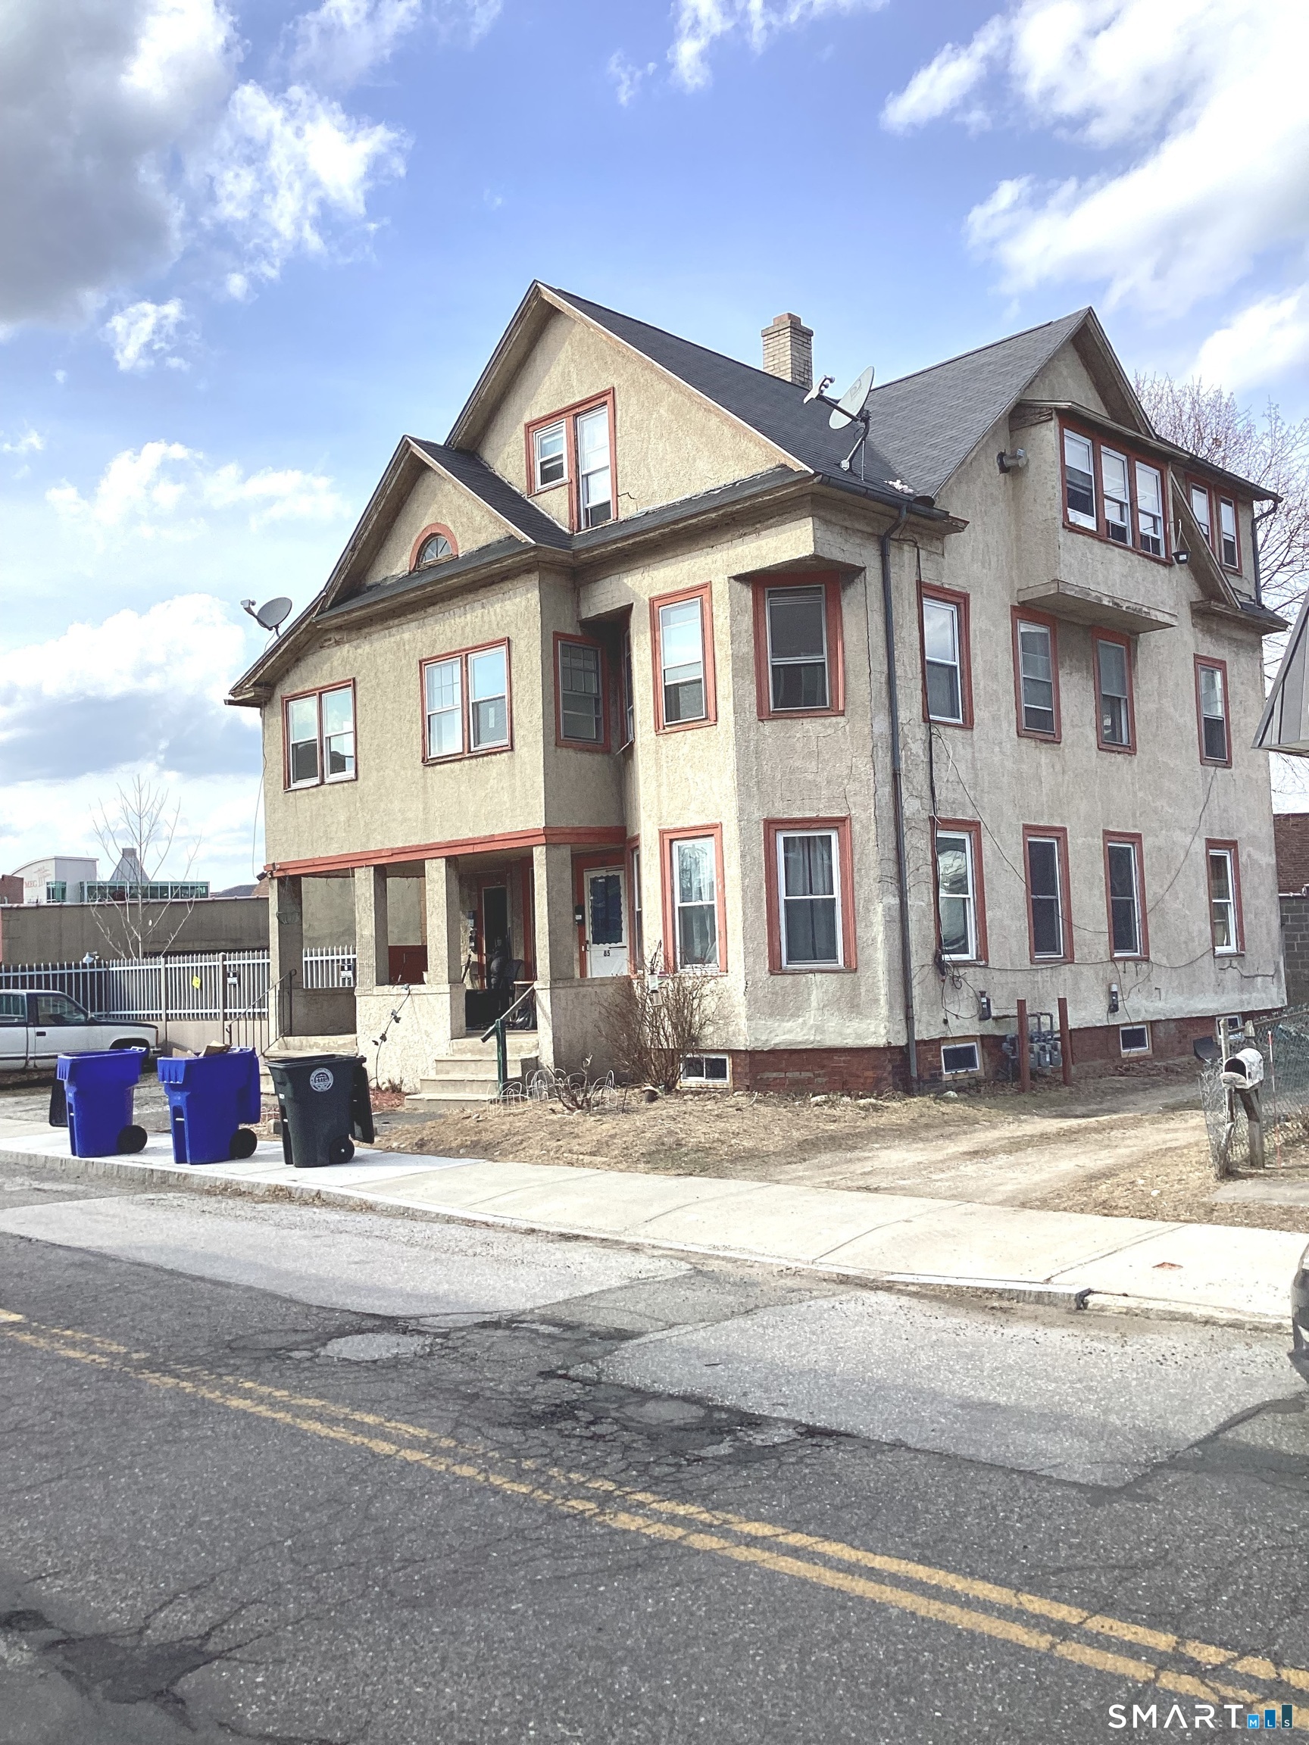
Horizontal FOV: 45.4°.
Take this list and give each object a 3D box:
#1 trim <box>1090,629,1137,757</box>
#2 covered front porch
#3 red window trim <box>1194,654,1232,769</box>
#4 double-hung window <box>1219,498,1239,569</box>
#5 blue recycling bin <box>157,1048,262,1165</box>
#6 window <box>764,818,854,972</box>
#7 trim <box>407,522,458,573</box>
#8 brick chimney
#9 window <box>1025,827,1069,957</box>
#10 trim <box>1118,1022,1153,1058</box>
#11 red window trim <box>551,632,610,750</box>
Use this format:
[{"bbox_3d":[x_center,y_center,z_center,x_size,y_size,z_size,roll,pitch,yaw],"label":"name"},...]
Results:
[{"bbox_3d":[6.324,-2.484,21.615,0.150,1.670,1.049,-6,-5,44],"label":"trim"},{"bbox_3d":[-2.704,1.360,21.794,6.336,3.181,2.376,-6,-5,44],"label":"covered front porch"},{"bbox_3d":[9.002,-2.591,25.188,0.100,1.756,1.140,-6,-5,44],"label":"red window trim"},{"bbox_3d":[9.582,-5.662,26.086,0.100,1.116,0.622,-6,-5,44],"label":"double-hung window"},{"bbox_3d":[-4.439,2.311,15.563,0.620,1.100,0.840,-5,-5,41],"label":"blue recycling bin"},{"bbox_3d":[1.757,0.263,17.670,0.973,1.739,0.120,-3,-4,10],"label":"window"},{"bbox_3d":[-2.861,-4.332,20.600,1.003,0.554,0.150,-6,-5,44],"label":"trim"},{"bbox_3d":[2.052,-7.847,23.924,0.563,1.207,0.563,-6,-5,44],"label":"brick chimney"},{"bbox_3d":[4.994,0.290,19.971,0.150,1.676,1.003,-6,-5,44],"label":"window"},{"bbox_3d":[6.969,2.423,22.620,0.100,0.477,0.964,-6,-5,44],"label":"trim"},{"bbox_3d":[-0.945,-2.227,19.541,0.150,1.399,0.898,-6,-5,44],"label":"red window trim"}]

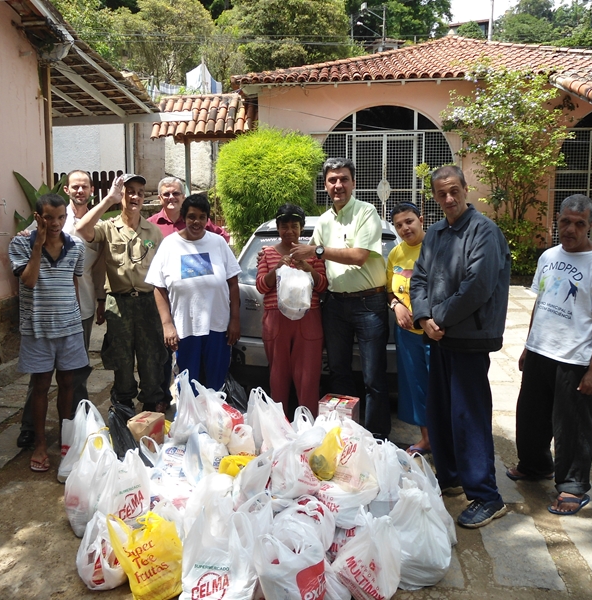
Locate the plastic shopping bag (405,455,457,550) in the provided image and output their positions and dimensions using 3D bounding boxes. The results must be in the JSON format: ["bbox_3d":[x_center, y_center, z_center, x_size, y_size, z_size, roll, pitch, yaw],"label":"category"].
[{"bbox_3d":[0.608,0.894,2.779,0.250,0.400,0.220,2,9,12],"label":"plastic shopping bag"}]

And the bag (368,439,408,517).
[{"bbox_3d":[0.457,0.874,2.999,0.220,0.370,0.210,1,9,10],"label":"bag"}]

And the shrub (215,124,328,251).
[{"bbox_3d":[-0.420,-1.478,9.891,1.750,2.620,1.700,0,9,0],"label":"shrub"}]

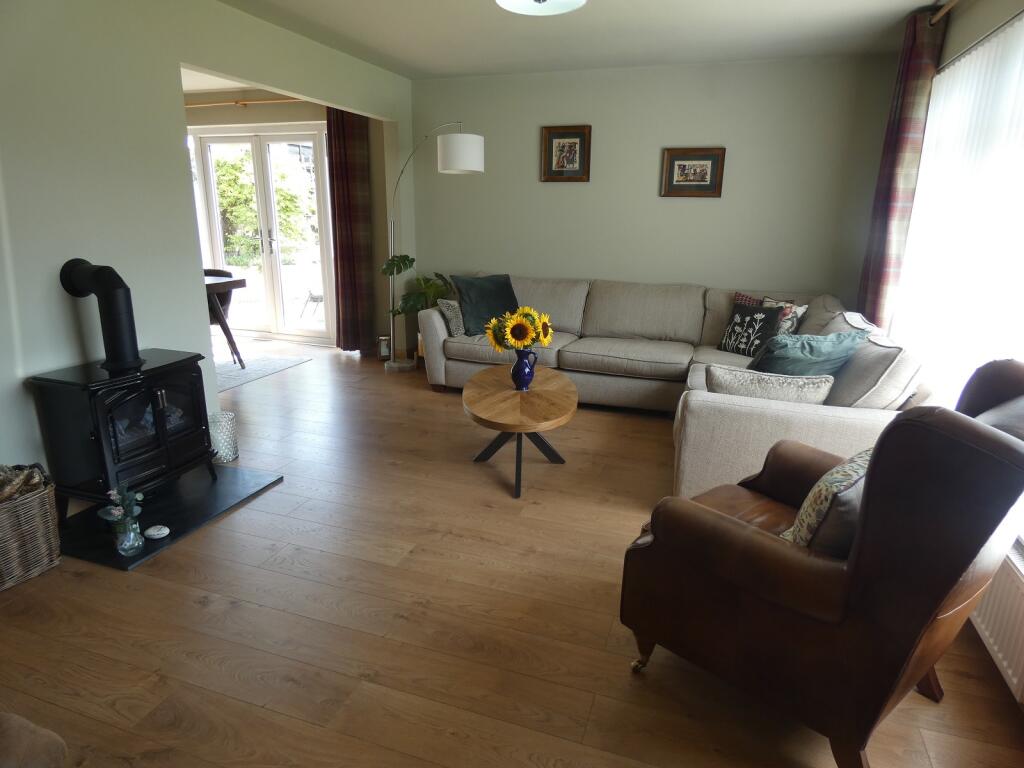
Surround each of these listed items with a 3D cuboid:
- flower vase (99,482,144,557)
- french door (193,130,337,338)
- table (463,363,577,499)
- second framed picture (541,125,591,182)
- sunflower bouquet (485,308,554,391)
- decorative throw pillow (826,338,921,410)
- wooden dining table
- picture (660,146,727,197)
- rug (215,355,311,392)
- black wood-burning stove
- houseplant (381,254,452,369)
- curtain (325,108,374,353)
[{"bbox_3d":[-1.529,0.526,2.316,0.180,0.296,0.160,-11,20,-35],"label":"flower vase"},{"bbox_3d":[-2.473,-1.481,5.977,1.650,2.090,0.100,7,17,18],"label":"french door"},{"bbox_3d":[0.045,0.237,3.257,0.620,0.436,1.110,1,16,1],"label":"table"},{"bbox_3d":[0.426,-1.846,4.747,0.410,0.425,0.030,7,17,18],"label":"second framed picture"},{"bbox_3d":[0.036,-0.184,3.112,0.370,0.452,0.330,1,16,1],"label":"sunflower bouquet"},{"bbox_3d":[1.759,-0.021,2.906,0.155,0.430,0.470,30,20,3],"label":"decorative throw pillow"},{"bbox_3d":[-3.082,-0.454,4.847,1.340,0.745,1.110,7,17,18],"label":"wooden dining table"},{"bbox_3d":[1.358,-1.600,4.476,0.455,0.353,0.030,7,17,18],"label":"picture"},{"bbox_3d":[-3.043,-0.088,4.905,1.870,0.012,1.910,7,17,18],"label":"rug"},{"bbox_3d":[-1.738,0.008,2.662,0.390,1.085,0.585,7,17,18],"label":"black wood-burning stove"},{"bbox_3d":[-0.779,-0.585,5.028,0.680,0.980,0.600,7,17,18],"label":"houseplant"},{"bbox_3d":[-1.465,-1.402,5.404,0.450,2.270,0.160,7,17,18],"label":"curtain"}]

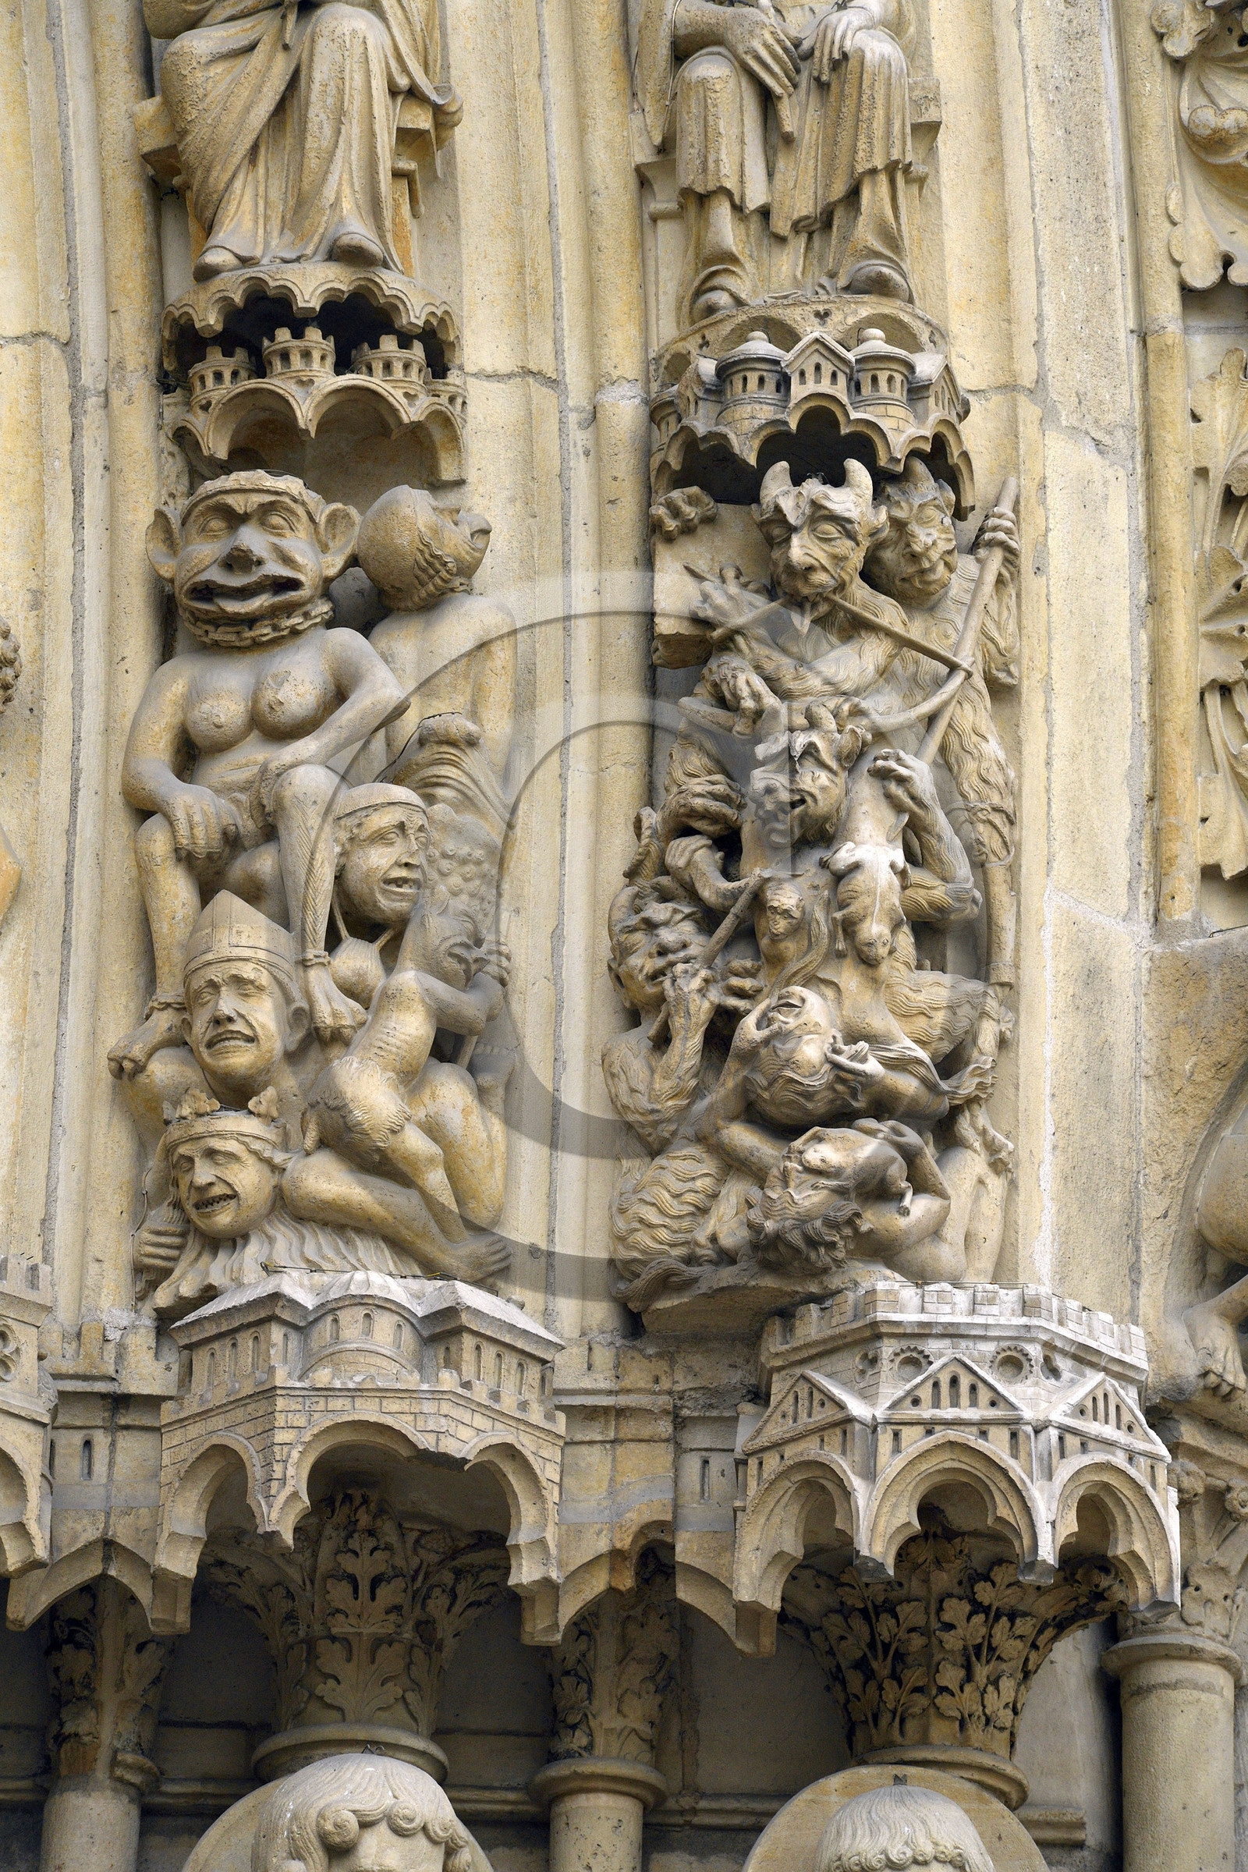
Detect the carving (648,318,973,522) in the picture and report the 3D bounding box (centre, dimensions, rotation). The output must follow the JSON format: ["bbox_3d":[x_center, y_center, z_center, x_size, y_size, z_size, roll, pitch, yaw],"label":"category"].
[{"bbox_3d":[0.277,-0.750,14.246,0.460,0.290,0.260,2,-23,-5],"label":"carving"}]

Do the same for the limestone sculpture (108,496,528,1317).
[{"bbox_3d":[-0.399,-0.064,12.680,0.496,1.084,0.360,1,-23,0],"label":"limestone sculpture"}]

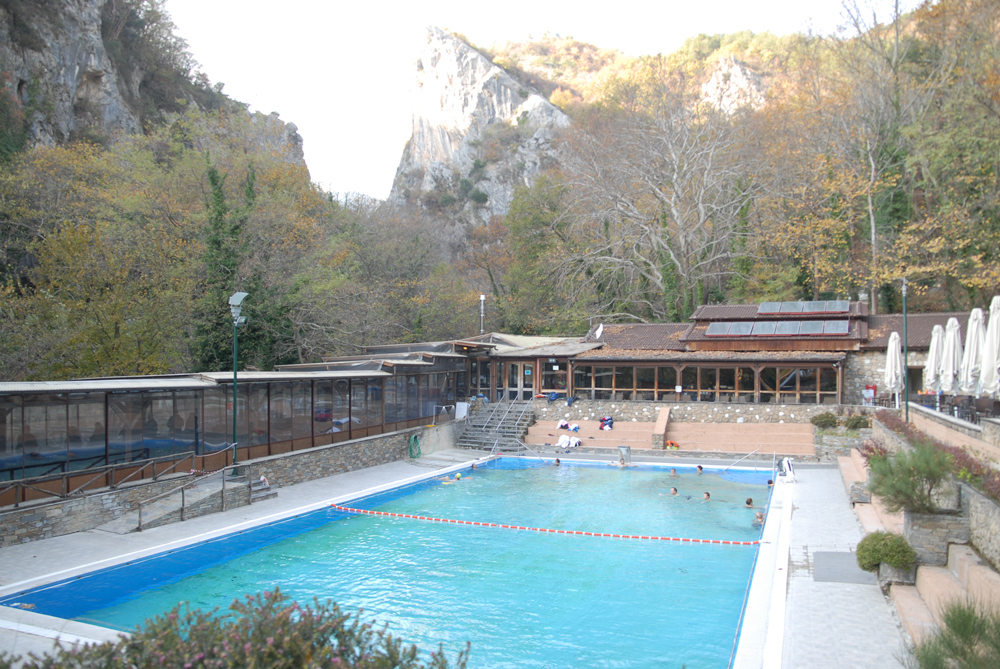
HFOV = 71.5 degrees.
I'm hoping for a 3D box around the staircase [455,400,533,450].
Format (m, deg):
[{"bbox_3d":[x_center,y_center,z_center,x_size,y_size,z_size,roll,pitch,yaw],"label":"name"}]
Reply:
[{"bbox_3d":[-0.093,5.050,39.011,3.500,2.350,3.900,-1,-4,23],"label":"staircase"}]

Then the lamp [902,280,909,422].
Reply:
[{"bbox_3d":[17.182,0.792,29.405,0.400,6.150,0.330,-1,-4,23],"label":"lamp"}]

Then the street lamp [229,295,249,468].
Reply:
[{"bbox_3d":[-8.199,1.522,21.735,0.450,5.690,0.420,-1,-4,23],"label":"street lamp"}]

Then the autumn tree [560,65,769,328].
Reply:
[{"bbox_3d":[13.407,-10.783,57.000,16.200,23.333,14.000,-1,-4,23],"label":"autumn tree"}]

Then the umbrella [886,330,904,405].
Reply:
[{"bbox_3d":[19.357,1.762,34.082,0.820,3.750,0.820,-1,-4,23],"label":"umbrella"}]

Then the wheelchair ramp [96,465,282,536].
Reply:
[{"bbox_3d":[-9.223,4.744,21.034,1.476,1.230,5.863,-2,-4,23],"label":"wheelchair ramp"}]

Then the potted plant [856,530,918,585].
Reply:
[{"bbox_3d":[7.064,3.994,12.668,0.950,0.800,0.950,-1,-4,23],"label":"potted plant"}]

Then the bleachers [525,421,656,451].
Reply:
[{"bbox_3d":[4.875,5.303,36.614,6.847,1.291,2.050,-2,-4,23],"label":"bleachers"}]

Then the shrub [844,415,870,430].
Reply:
[{"bbox_3d":[16.736,4.146,32.567,1.040,0.640,0.950,-1,-4,23],"label":"shrub"}]

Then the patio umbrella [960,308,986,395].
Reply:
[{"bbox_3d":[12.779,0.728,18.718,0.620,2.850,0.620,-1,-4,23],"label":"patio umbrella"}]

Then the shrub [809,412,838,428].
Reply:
[{"bbox_3d":[14.277,3.770,30.541,1.100,0.660,0.950,-1,-4,23],"label":"shrub"}]

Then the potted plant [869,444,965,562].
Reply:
[{"bbox_3d":[6.605,2.647,11.122,1.270,1.800,1.100,-1,-4,23],"label":"potted plant"}]

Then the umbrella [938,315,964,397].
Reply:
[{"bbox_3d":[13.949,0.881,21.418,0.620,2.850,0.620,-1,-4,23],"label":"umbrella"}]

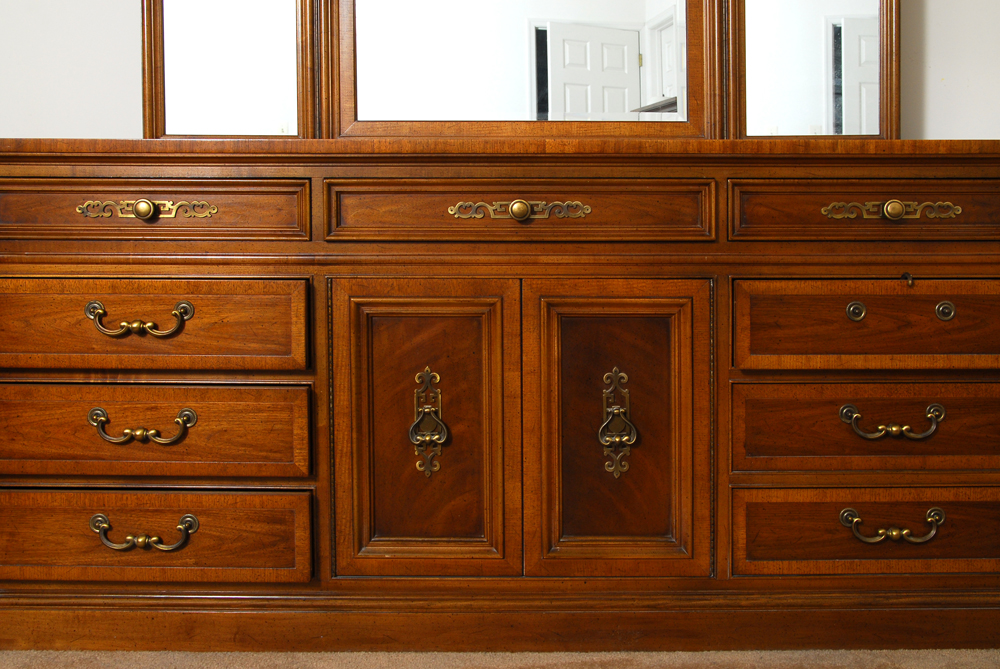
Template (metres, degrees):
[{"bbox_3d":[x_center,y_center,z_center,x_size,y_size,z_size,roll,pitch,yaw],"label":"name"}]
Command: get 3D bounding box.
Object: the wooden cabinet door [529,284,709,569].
[{"bbox_3d":[0.182,0.145,1.548,0.293,0.460,0.028,0,2,0],"label":"wooden cabinet door"}]

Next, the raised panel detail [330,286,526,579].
[{"bbox_3d":[-0.115,0.144,1.547,0.297,0.460,0.028,0,2,0],"label":"raised panel detail"}]

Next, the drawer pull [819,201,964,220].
[{"bbox_3d":[0.594,-0.188,1.518,0.216,0.030,0.028,0,2,0],"label":"drawer pull"}]

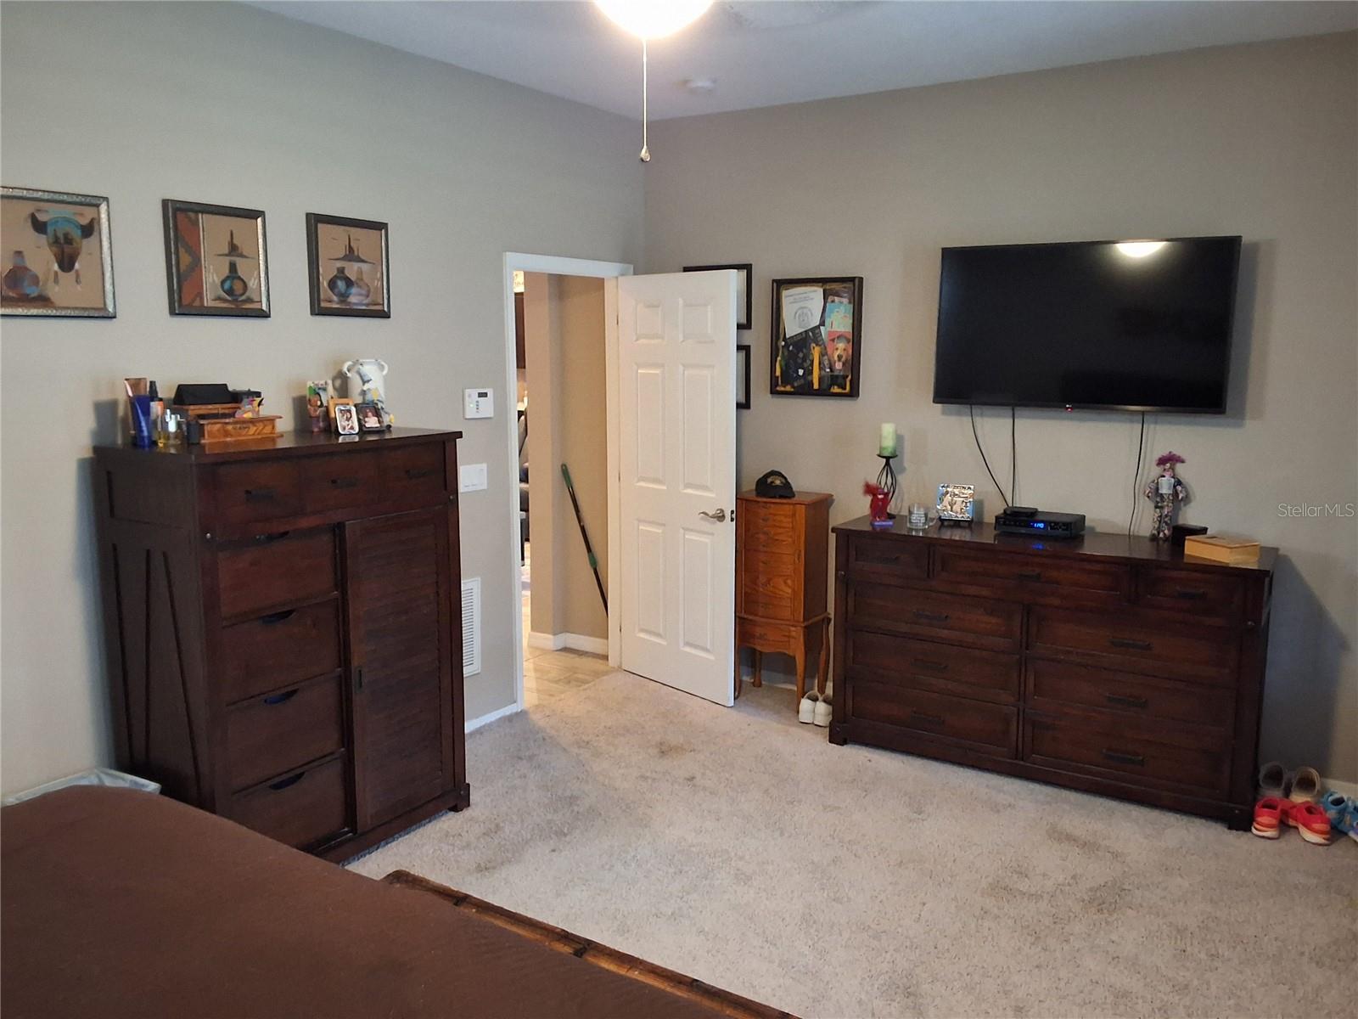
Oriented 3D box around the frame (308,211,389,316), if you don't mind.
[{"bbox_3d":[-1.232,-0.905,4.119,0.025,0.365,0.357,6,11,32],"label":"frame"}]

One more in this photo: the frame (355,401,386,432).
[{"bbox_3d":[-1.143,-0.337,4.046,0.025,0.106,0.091,-18,-6,44],"label":"frame"}]

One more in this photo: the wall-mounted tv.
[{"bbox_3d":[1.602,-0.734,4.410,1.135,0.650,0.080,5,10,32],"label":"wall-mounted tv"}]

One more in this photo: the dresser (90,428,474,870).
[{"bbox_3d":[-1.266,0.462,3.717,0.490,1.400,1.070,5,10,32],"label":"dresser"}]

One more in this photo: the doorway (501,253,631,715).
[{"bbox_3d":[-0.550,-0.160,5.454,0.140,2.107,1.002,6,11,32],"label":"doorway"}]

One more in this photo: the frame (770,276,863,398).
[{"bbox_3d":[0.659,-0.821,5.290,0.453,0.562,0.055,6,11,32],"label":"frame"}]

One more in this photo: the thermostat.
[{"bbox_3d":[-0.868,-0.460,4.767,0.028,0.122,0.155,6,11,32],"label":"thermostat"}]

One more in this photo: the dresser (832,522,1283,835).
[{"bbox_3d":[1.470,0.583,4.487,1.640,0.947,0.485,5,10,32],"label":"dresser"}]

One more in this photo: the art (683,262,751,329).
[{"bbox_3d":[0.195,-1.073,5.567,0.386,0.319,0.020,6,11,32],"label":"art"}]

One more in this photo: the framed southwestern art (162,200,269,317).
[{"bbox_3d":[-1.504,-0.808,3.588,0.030,0.352,0.378,5,10,32],"label":"framed southwestern art"}]

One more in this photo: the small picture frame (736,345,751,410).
[{"bbox_3d":[0.193,-0.667,5.534,0.390,0.315,0.030,5,10,32],"label":"small picture frame"}]

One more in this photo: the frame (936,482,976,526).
[{"bbox_3d":[1.175,-0.014,4.677,0.155,0.178,0.090,5,10,32],"label":"frame"}]

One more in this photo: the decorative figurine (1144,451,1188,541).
[{"bbox_3d":[1.923,-0.053,4.349,0.150,0.355,0.090,5,10,32],"label":"decorative figurine"}]

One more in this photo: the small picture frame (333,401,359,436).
[{"bbox_3d":[-1.178,-0.315,3.898,0.071,0.105,0.025,-6,-2,-32],"label":"small picture frame"}]

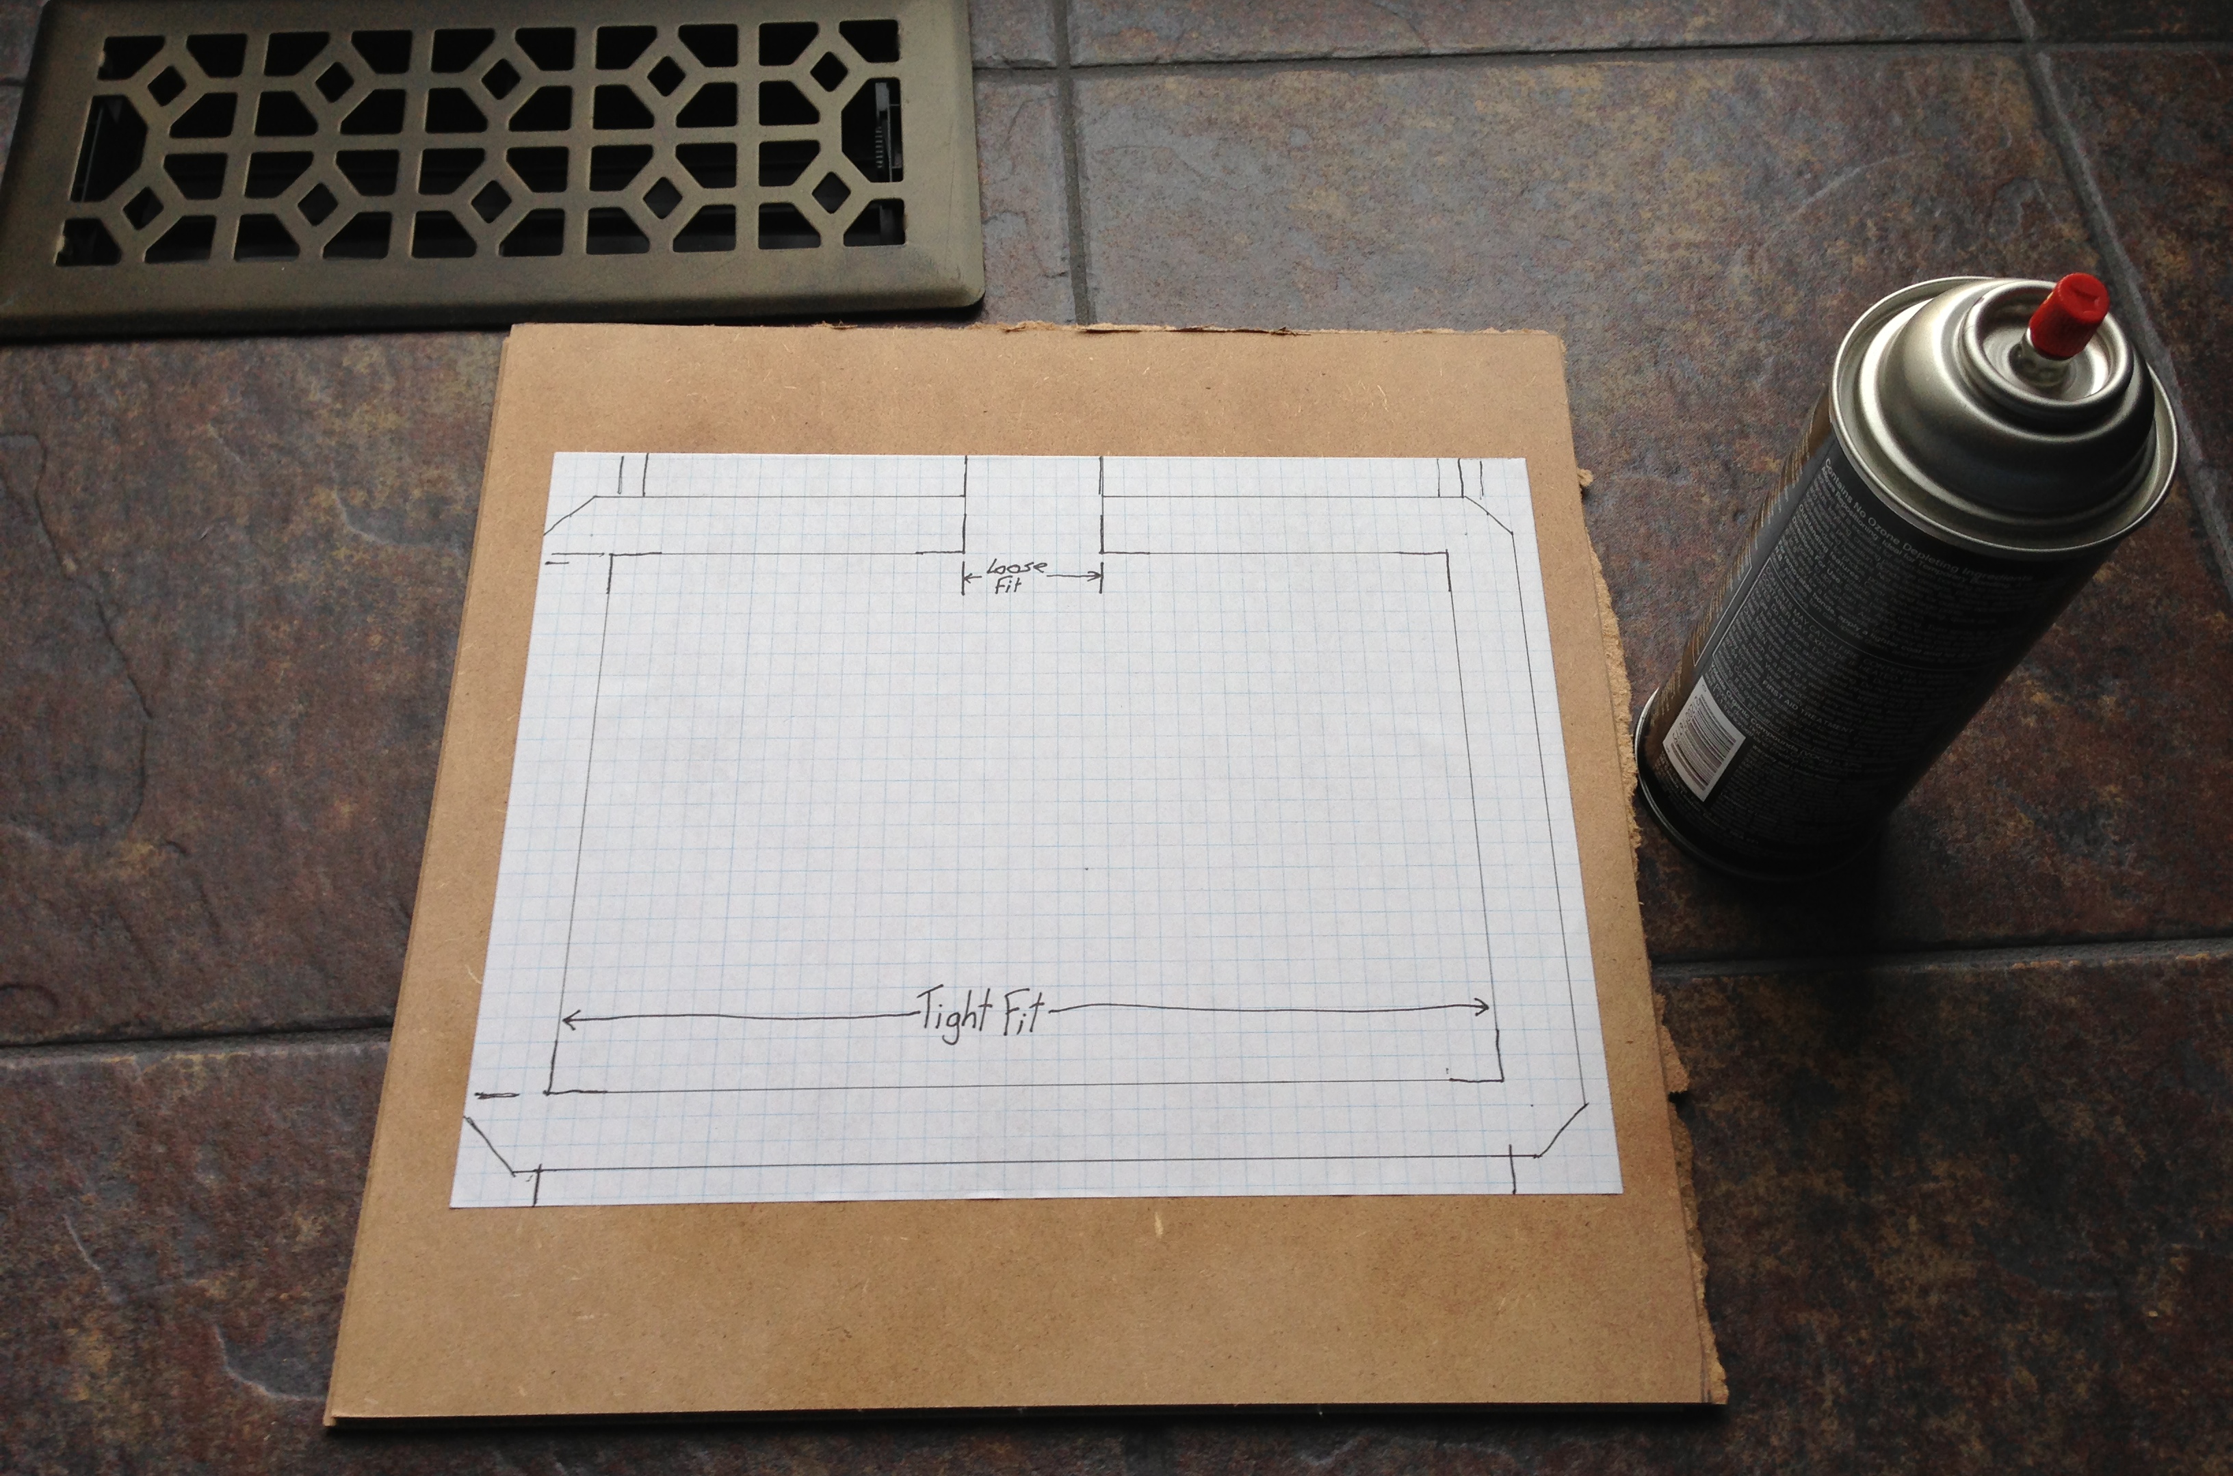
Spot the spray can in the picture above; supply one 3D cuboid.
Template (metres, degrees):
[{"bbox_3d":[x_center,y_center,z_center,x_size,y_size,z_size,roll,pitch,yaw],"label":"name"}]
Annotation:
[{"bbox_3d":[0.178,-0.037,0.489,0.069,0.199,0.069,1,62,-2],"label":"spray can"}]

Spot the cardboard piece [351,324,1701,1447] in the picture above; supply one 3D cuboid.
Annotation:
[{"bbox_3d":[-0.021,0.017,0.561,0.320,0.006,0.313,0,62,-2],"label":"cardboard piece"}]

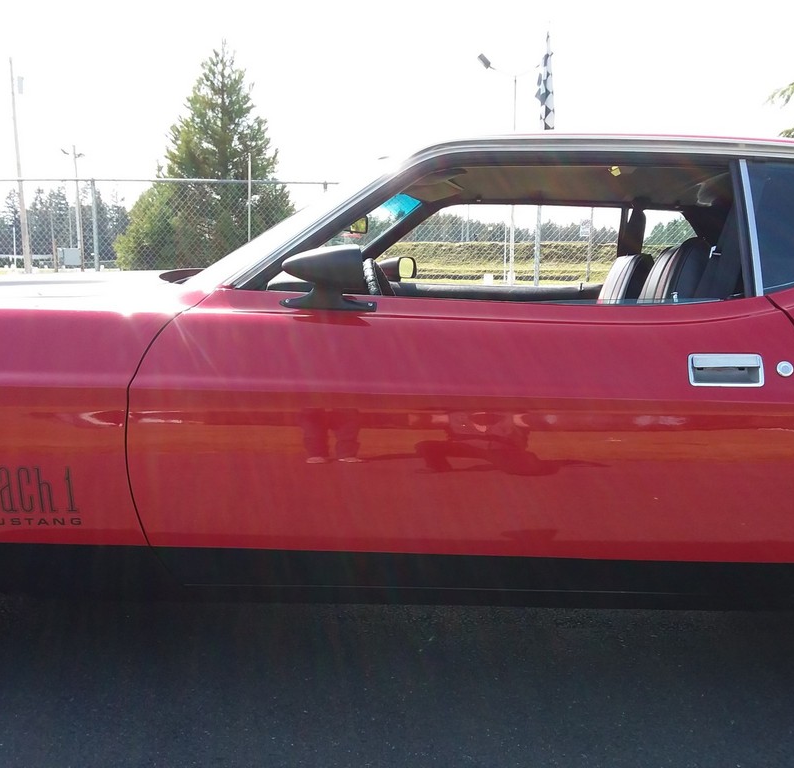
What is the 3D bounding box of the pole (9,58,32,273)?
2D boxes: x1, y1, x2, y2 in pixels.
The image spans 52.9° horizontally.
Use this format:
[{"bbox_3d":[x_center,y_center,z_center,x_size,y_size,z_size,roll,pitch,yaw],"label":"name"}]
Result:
[{"bbox_3d":[-17.271,-9.856,36.920,0.750,9.962,0.400,0,9,0],"label":"pole"}]

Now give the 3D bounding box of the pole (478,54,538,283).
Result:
[{"bbox_3d":[3.466,-6.092,23.339,2.100,6.725,0.350,0,9,0],"label":"pole"}]

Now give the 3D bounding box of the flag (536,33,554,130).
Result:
[{"bbox_3d":[1.613,-3.242,8.703,0.220,1.140,0.170,0,9,0],"label":"flag"}]

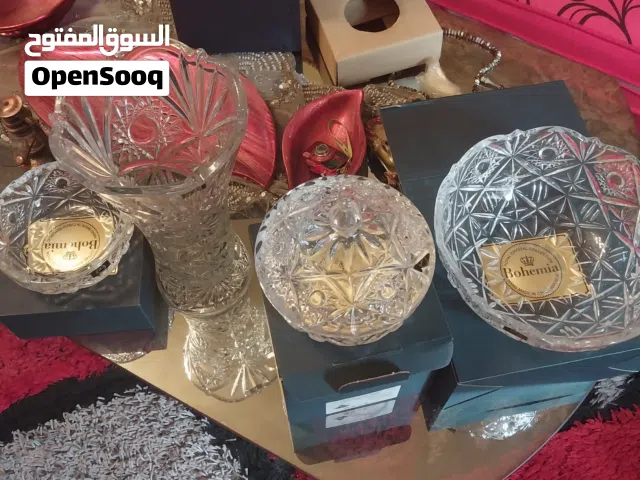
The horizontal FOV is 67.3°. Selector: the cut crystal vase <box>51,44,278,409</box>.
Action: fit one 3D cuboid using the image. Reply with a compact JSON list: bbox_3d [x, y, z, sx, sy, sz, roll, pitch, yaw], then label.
[{"bbox_3d":[-0.144,-0.034,0.522,0.171,0.274,0.171,0,57,-1],"label":"cut crystal vase"}]

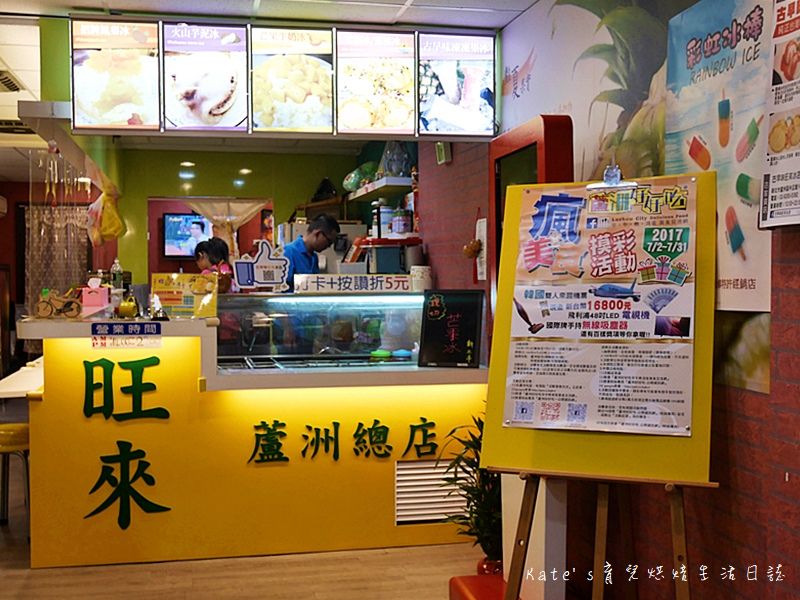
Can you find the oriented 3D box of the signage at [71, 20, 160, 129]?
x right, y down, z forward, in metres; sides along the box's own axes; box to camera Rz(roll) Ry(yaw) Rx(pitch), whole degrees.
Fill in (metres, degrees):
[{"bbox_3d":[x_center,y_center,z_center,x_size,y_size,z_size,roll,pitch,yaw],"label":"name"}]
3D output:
[{"bbox_3d":[-1.171,-0.926,4.000,0.352,0.455,0.080,-1,2,-10],"label":"signage"}]

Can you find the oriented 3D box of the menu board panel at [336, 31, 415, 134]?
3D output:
[{"bbox_3d":[-0.104,-0.939,4.195,0.352,0.455,0.080,-1,2,-10],"label":"menu board panel"}]

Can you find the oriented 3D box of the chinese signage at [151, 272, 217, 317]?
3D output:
[{"bbox_3d":[-0.986,-0.016,4.450,0.300,0.205,0.030,0,-6,5],"label":"chinese signage"}]

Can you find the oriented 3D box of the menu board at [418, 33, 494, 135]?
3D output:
[{"bbox_3d":[0.246,-0.940,4.259,0.345,0.455,0.080,-1,2,-10],"label":"menu board"}]

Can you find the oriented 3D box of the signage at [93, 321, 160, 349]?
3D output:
[{"bbox_3d":[-1.215,0.160,4.317,0.300,0.112,0.015,-1,2,-10],"label":"signage"}]

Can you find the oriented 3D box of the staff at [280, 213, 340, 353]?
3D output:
[{"bbox_3d":[-0.507,0.336,5.400,0.370,1.620,0.470,1,3,30],"label":"staff"}]

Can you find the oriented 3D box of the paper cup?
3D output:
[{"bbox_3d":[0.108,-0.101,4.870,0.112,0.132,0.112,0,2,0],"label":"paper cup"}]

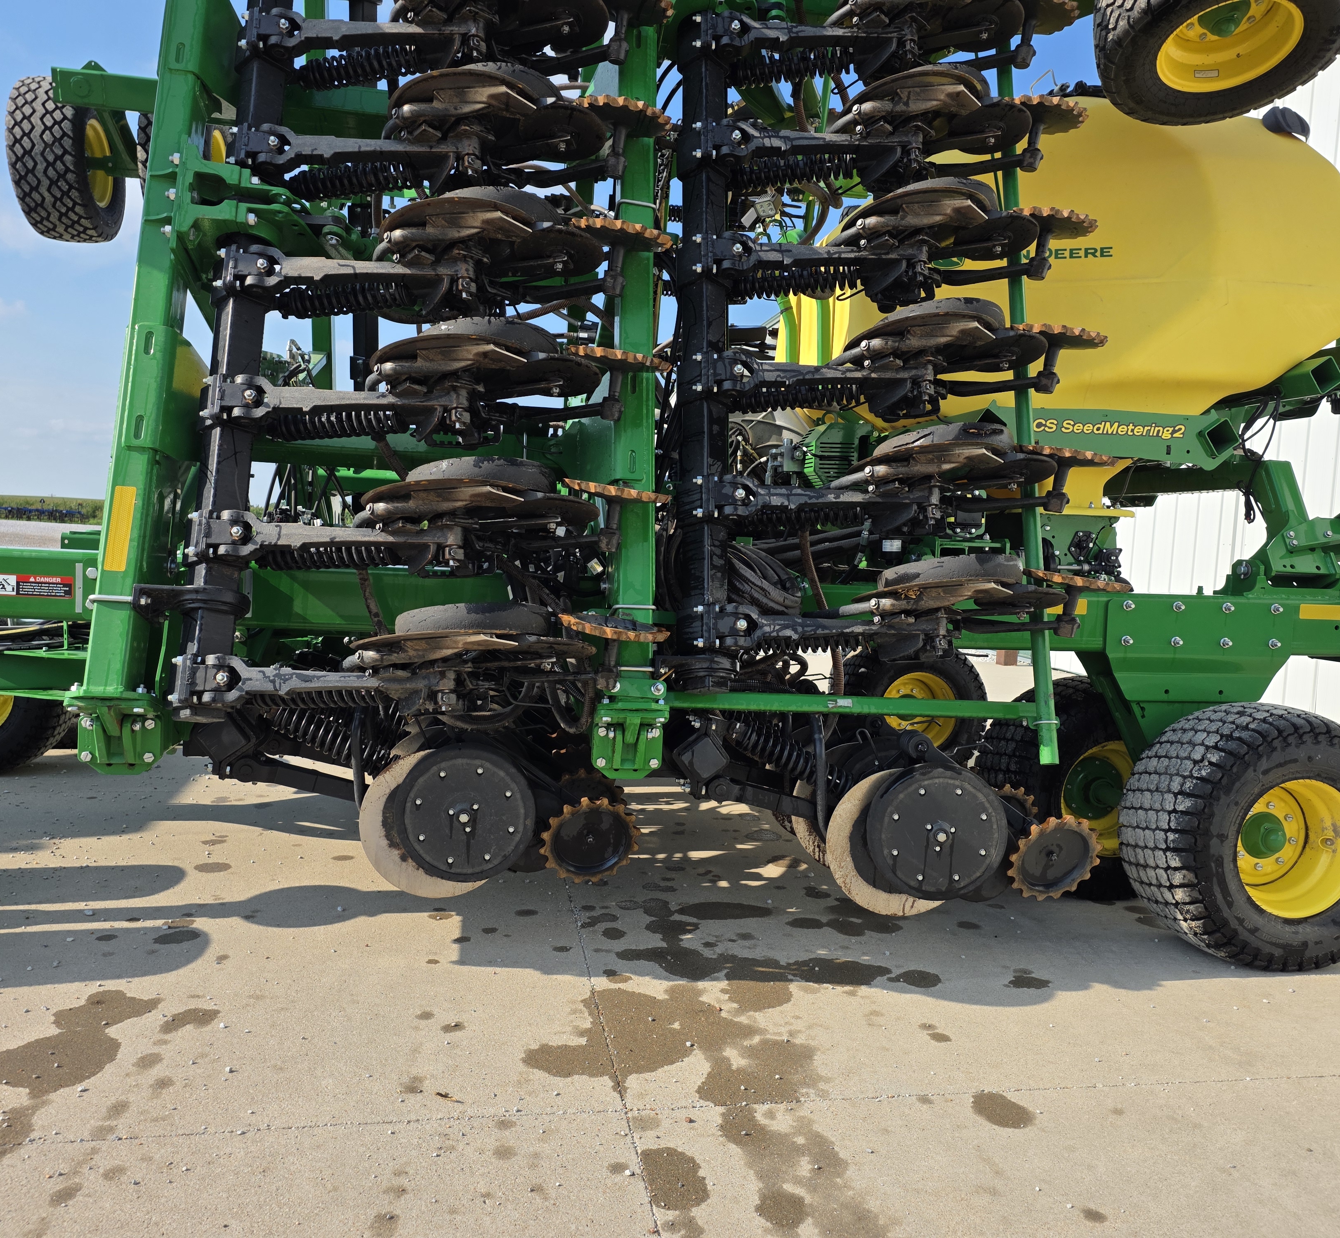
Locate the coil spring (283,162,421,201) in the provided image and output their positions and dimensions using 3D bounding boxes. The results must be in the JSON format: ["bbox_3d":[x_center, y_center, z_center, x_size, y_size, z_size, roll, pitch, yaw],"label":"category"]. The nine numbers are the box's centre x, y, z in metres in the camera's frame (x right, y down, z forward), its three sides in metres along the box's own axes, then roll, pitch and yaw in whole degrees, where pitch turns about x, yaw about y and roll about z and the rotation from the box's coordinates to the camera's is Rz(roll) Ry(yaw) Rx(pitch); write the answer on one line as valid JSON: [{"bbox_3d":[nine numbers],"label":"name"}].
[{"bbox_3d":[-0.935,-1.299,3.248,0.414,0.092,0.092,-2,-13,11],"label":"coil spring"}]

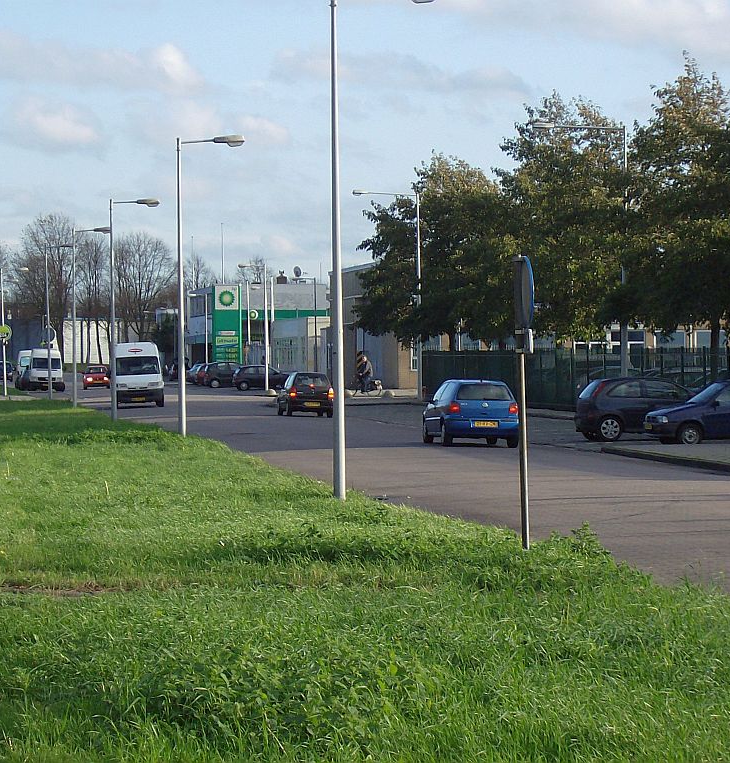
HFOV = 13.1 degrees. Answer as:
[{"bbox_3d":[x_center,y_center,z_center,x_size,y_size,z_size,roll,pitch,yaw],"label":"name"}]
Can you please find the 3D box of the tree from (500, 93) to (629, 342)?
[{"bbox_3d":[6.885,-4.521,110.000,5.000,10.900,5.000,-1,0,0],"label":"tree"}]

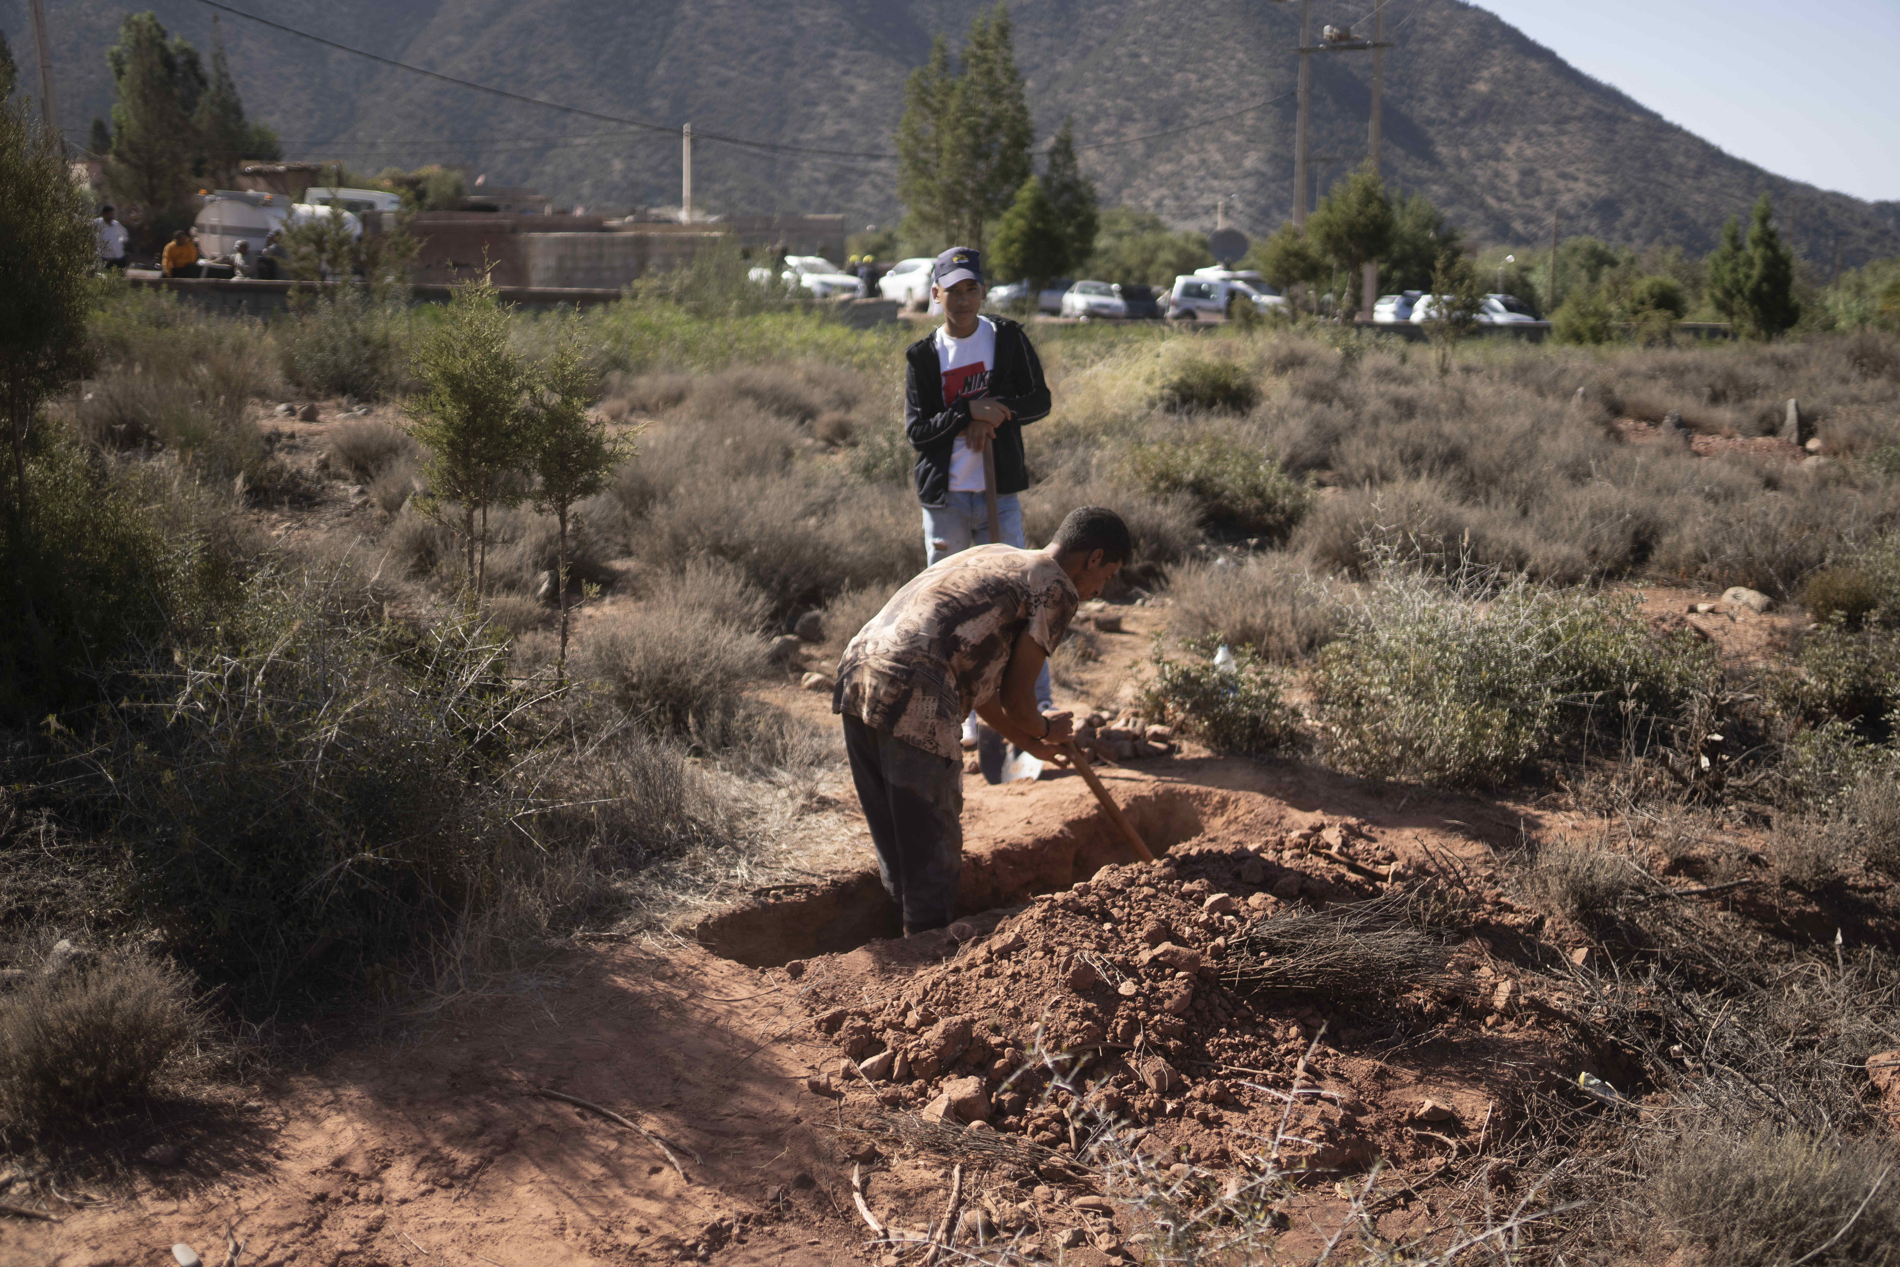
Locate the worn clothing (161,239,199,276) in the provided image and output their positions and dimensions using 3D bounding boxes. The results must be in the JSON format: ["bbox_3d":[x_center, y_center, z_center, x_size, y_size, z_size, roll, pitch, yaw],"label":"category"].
[{"bbox_3d":[-11.641,-5.670,27.936,0.520,0.580,0.380,-5,11,-26],"label":"worn clothing"}]

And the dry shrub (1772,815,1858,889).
[{"bbox_3d":[2.397,0.598,5.112,0.240,0.184,0.220,0,11,0],"label":"dry shrub"}]

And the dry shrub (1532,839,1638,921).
[{"bbox_3d":[1.707,0.641,4.963,0.280,0.179,0.260,0,11,0],"label":"dry shrub"}]

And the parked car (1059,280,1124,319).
[{"bbox_3d":[5.348,-12.427,68.864,1.680,1.417,4.000,-2,11,-9],"label":"parked car"}]

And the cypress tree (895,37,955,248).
[{"bbox_3d":[-0.930,-16.313,66.149,2.200,9.900,2.200,0,10,0],"label":"cypress tree"}]

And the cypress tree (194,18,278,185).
[{"bbox_3d":[-20.137,-13.315,51.310,2.500,7.199,2.500,0,11,0],"label":"cypress tree"}]

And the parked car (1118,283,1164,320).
[{"bbox_3d":[6.599,-11.796,65.954,1.780,1.500,4.200,-2,10,-10],"label":"parked car"}]

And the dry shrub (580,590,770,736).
[{"bbox_3d":[-1.050,0.101,7.041,0.680,0.540,0.620,0,10,0],"label":"dry shrub"}]

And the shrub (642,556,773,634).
[{"bbox_3d":[-1.059,-0.116,8.062,0.580,0.395,0.550,0,11,0],"label":"shrub"}]

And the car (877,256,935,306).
[{"bbox_3d":[-0.832,-10.002,53.067,1.800,1.600,4.300,-4,11,-23],"label":"car"}]

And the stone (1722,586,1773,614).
[{"bbox_3d":[4.026,-0.168,9.320,0.250,0.140,0.200,0,10,0],"label":"stone"}]

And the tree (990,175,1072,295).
[{"bbox_3d":[2.881,-13.817,65.550,2.800,4.693,2.700,0,11,0],"label":"tree"}]

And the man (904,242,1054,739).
[{"bbox_3d":[0.106,-0.474,6.503,0.540,1.742,0.440,0,11,0],"label":"man"}]

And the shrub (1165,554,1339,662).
[{"bbox_3d":[1.344,-0.105,8.239,0.730,0.500,0.650,0,10,0],"label":"shrub"}]

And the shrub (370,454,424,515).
[{"bbox_3d":[-3.964,-1.068,13.222,0.390,0.440,0.400,0,10,0],"label":"shrub"}]

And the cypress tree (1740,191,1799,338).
[{"bbox_3d":[23.525,-10.429,52.602,1.700,4.148,1.700,0,11,0],"label":"cypress tree"}]

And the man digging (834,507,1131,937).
[{"bbox_3d":[0.072,0.309,4.853,0.720,1.250,0.480,-4,11,-22],"label":"man digging"}]

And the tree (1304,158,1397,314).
[{"bbox_3d":[12.336,-12.004,56.544,2.700,4.758,2.600,0,11,0],"label":"tree"}]

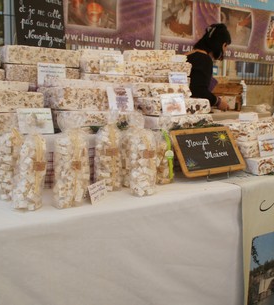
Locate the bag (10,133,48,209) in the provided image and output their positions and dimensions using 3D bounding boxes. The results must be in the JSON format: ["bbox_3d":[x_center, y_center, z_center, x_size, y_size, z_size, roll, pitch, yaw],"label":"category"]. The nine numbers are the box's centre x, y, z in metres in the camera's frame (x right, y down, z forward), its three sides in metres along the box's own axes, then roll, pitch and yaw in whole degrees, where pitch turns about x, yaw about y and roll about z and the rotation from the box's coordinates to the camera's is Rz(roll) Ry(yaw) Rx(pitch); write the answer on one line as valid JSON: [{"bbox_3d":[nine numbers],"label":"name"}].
[{"bbox_3d":[-0.317,0.050,1.013,0.093,0.218,0.060,-8,12,-40],"label":"bag"}]

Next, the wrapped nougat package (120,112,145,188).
[{"bbox_3d":[-0.014,-0.009,1.239,0.088,0.261,0.057,-6,11,-33],"label":"wrapped nougat package"}]

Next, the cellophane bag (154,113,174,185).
[{"bbox_3d":[0.094,-0.013,1.293,0.079,0.252,0.051,-7,12,-37],"label":"cellophane bag"}]

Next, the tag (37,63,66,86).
[{"bbox_3d":[-0.366,-0.333,1.480,0.124,0.100,0.004,-5,5,-30],"label":"tag"}]

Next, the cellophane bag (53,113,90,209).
[{"bbox_3d":[-0.195,0.024,1.021,0.097,0.266,0.063,-5,11,-31],"label":"cellophane bag"}]

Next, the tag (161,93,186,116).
[{"bbox_3d":[0.181,-0.236,1.700,0.135,0.105,0.005,-5,-4,-31],"label":"tag"}]

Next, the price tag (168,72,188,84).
[{"bbox_3d":[0.248,-0.437,2.090,0.132,0.098,0.005,-5,-4,-31],"label":"price tag"}]

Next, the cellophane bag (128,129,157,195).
[{"bbox_3d":[0.019,0.034,1.215,0.090,0.230,0.068,-5,10,-31],"label":"cellophane bag"}]

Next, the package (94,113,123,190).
[{"bbox_3d":[-0.110,-0.008,1.295,0.090,0.288,0.068,-5,10,-31],"label":"package"}]

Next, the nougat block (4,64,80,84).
[{"bbox_3d":[-0.498,-0.395,1.796,0.343,0.086,0.220,-4,10,-27],"label":"nougat block"}]

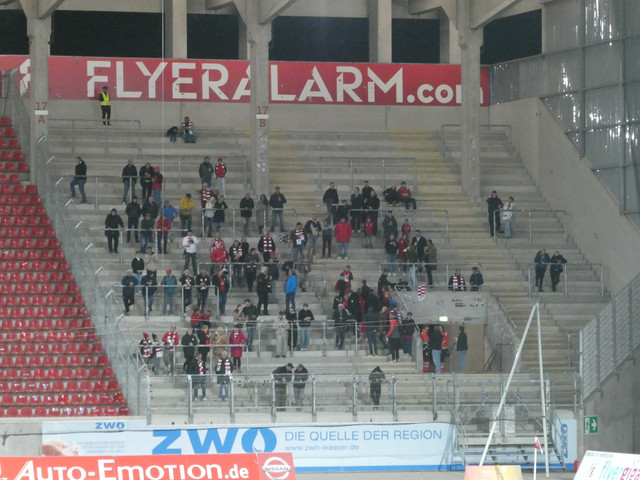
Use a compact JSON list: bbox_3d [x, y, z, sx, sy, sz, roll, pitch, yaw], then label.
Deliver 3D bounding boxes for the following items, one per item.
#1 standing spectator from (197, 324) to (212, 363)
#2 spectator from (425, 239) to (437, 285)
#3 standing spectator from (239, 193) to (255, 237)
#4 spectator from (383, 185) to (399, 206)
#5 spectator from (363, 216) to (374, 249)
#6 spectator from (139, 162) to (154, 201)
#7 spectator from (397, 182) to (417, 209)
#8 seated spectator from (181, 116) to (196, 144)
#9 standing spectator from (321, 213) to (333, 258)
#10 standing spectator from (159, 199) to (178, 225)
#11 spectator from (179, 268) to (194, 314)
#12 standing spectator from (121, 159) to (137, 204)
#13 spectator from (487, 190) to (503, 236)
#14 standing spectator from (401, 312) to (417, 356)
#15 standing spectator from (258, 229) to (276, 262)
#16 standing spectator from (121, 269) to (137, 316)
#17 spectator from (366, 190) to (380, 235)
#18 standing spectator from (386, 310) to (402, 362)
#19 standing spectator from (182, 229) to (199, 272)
[{"bbox_3d":[-4.293,4.028,138.284,0.420,1.690,0.500,-1,-2,30],"label":"standing spectator"},{"bbox_3d":[4.401,0.951,146.792,0.420,1.933,0.480,1,-2,-25],"label":"spectator"},{"bbox_3d":[-2.911,-0.970,146.426,0.550,1.742,0.420,0,-1,-5],"label":"standing spectator"},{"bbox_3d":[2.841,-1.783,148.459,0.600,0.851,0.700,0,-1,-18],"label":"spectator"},{"bbox_3d":[1.985,-0.273,149.785,0.405,1.252,0.300,0,-1,-8],"label":"spectator"},{"bbox_3d":[-6.834,-2.198,145.813,0.560,1.676,0.400,0,-1,-6],"label":"spectator"},{"bbox_3d":[3.530,-1.799,150.029,0.580,1.108,0.750,0,-1,-30],"label":"spectator"},{"bbox_3d":[-5.490,-4.634,155.560,0.631,1.123,0.750,0,-1,-10],"label":"seated spectator"},{"bbox_3d":[0.253,-0.163,143.901,0.480,1.751,0.340,0,-1,-6],"label":"standing spectator"},{"bbox_3d":[-5.885,-0.732,144.360,0.620,1.620,0.450,0,-1,-12],"label":"standing spectator"},{"bbox_3d":[-5.111,2.000,142.051,0.574,1.809,0.420,0,-1,-3],"label":"spectator"},{"bbox_3d":[-7.614,-2.318,147.801,0.580,1.823,0.420,0,-1,-11],"label":"standing spectator"},{"bbox_3d":[6.966,-1.045,147.190,0.600,1.811,0.380,0,-1,-11],"label":"spectator"},{"bbox_3d":[3.290,3.503,137.063,0.520,1.631,0.380,0,-1,9],"label":"standing spectator"},{"bbox_3d":[-2.039,0.524,143.641,0.620,1.748,0.400,0,-1,-6],"label":"standing spectator"},{"bbox_3d":[-7.281,2.007,141.482,0.520,1.741,0.400,0,-2,-18],"label":"standing spectator"},{"bbox_3d":[2.142,-1.076,147.371,0.560,1.793,0.420,0,-1,-3],"label":"spectator"},{"bbox_3d":[2.740,3.589,136.478,0.550,1.864,0.420,0,-1,11],"label":"standing spectator"},{"bbox_3d":[-4.942,0.515,141.126,0.600,1.717,0.420,0,-1,-9],"label":"standing spectator"}]

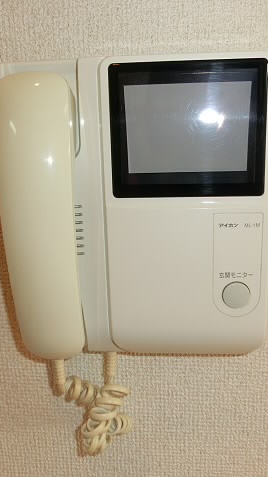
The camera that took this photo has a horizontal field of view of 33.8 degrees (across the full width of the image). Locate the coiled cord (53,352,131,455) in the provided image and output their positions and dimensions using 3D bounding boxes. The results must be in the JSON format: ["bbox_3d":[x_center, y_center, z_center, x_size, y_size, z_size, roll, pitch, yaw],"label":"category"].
[{"bbox_3d":[-0.036,0.140,0.371,0.066,0.097,0.034,0,14,5],"label":"coiled cord"}]

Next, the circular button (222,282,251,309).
[{"bbox_3d":[0.074,0.041,0.318,0.021,0.021,0.005,0,14,5],"label":"circular button"}]

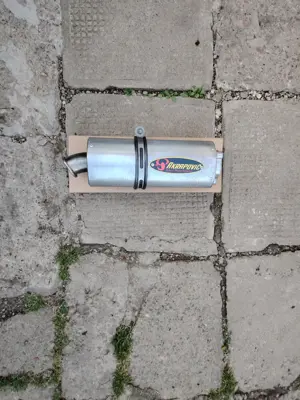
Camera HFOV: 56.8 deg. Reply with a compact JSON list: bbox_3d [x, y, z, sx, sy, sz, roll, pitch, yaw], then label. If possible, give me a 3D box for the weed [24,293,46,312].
[{"bbox_3d":[-0.372,0.333,0.900,0.071,0.028,0.065,0,88,0],"label":"weed"}]

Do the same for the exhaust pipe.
[{"bbox_3d":[-0.019,-0.120,0.795,0.456,0.108,0.178,1,88,0],"label":"exhaust pipe"}]

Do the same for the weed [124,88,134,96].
[{"bbox_3d":[-0.069,-0.362,0.933,0.034,0.020,0.027,0,88,0],"label":"weed"}]

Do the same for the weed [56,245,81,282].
[{"bbox_3d":[-0.266,0.207,0.904,0.078,0.030,0.124,0,88,0],"label":"weed"}]

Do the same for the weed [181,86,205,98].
[{"bbox_3d":[0.142,-0.359,0.927,0.080,0.030,0.040,0,88,0],"label":"weed"}]

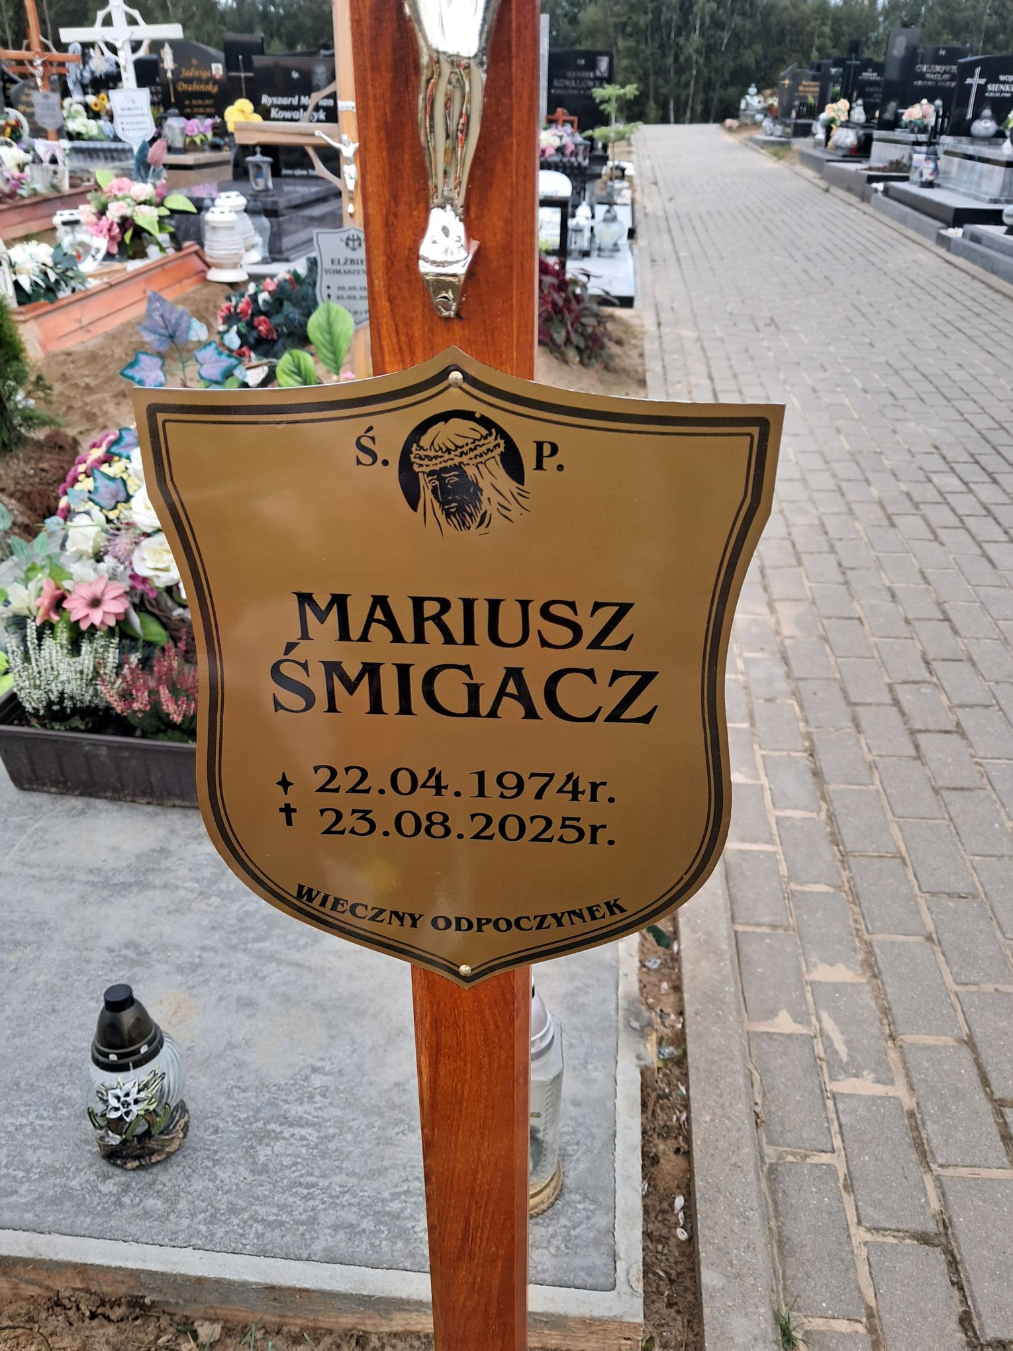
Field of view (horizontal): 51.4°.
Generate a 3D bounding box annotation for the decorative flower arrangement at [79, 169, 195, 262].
[{"bbox_3d":[-2.174,-2.715,6.210,0.640,0.500,0.480,-9,30,-15],"label":"decorative flower arrangement"}]

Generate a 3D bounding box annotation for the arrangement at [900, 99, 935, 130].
[{"bbox_3d":[4.117,-5.607,10.553,0.330,0.310,0.280,2,29,5],"label":"arrangement"}]

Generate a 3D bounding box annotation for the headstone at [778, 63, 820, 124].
[{"bbox_3d":[5.266,-10.276,18.636,0.800,0.940,0.140,2,29,5],"label":"headstone"}]

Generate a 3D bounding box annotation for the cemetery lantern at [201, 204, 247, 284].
[{"bbox_3d":[-1.795,-2.731,6.674,0.260,0.420,0.260,2,29,5],"label":"cemetery lantern"}]

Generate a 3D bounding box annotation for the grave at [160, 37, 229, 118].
[{"bbox_3d":[-2.735,-5.021,9.135,0.680,0.880,0.150,2,29,5],"label":"grave"}]

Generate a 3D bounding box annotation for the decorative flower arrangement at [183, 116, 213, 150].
[{"bbox_3d":[-2.581,-4.540,8.809,0.260,0.270,0.220,2,29,5],"label":"decorative flower arrangement"}]

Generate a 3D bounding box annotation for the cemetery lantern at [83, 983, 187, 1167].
[{"bbox_3d":[-0.461,0.473,1.287,0.120,0.240,0.120,-11,30,-18],"label":"cemetery lantern"}]

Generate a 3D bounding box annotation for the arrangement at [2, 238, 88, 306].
[{"bbox_3d":[-2.268,-1.987,5.187,0.380,0.290,0.330,-12,31,-19],"label":"arrangement"}]

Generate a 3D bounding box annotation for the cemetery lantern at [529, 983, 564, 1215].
[{"bbox_3d":[0.005,0.462,1.205,0.120,0.330,0.120,2,29,5],"label":"cemetery lantern"}]

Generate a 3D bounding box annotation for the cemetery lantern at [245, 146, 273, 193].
[{"bbox_3d":[-1.843,-3.778,7.882,0.200,0.340,0.200,2,29,5],"label":"cemetery lantern"}]

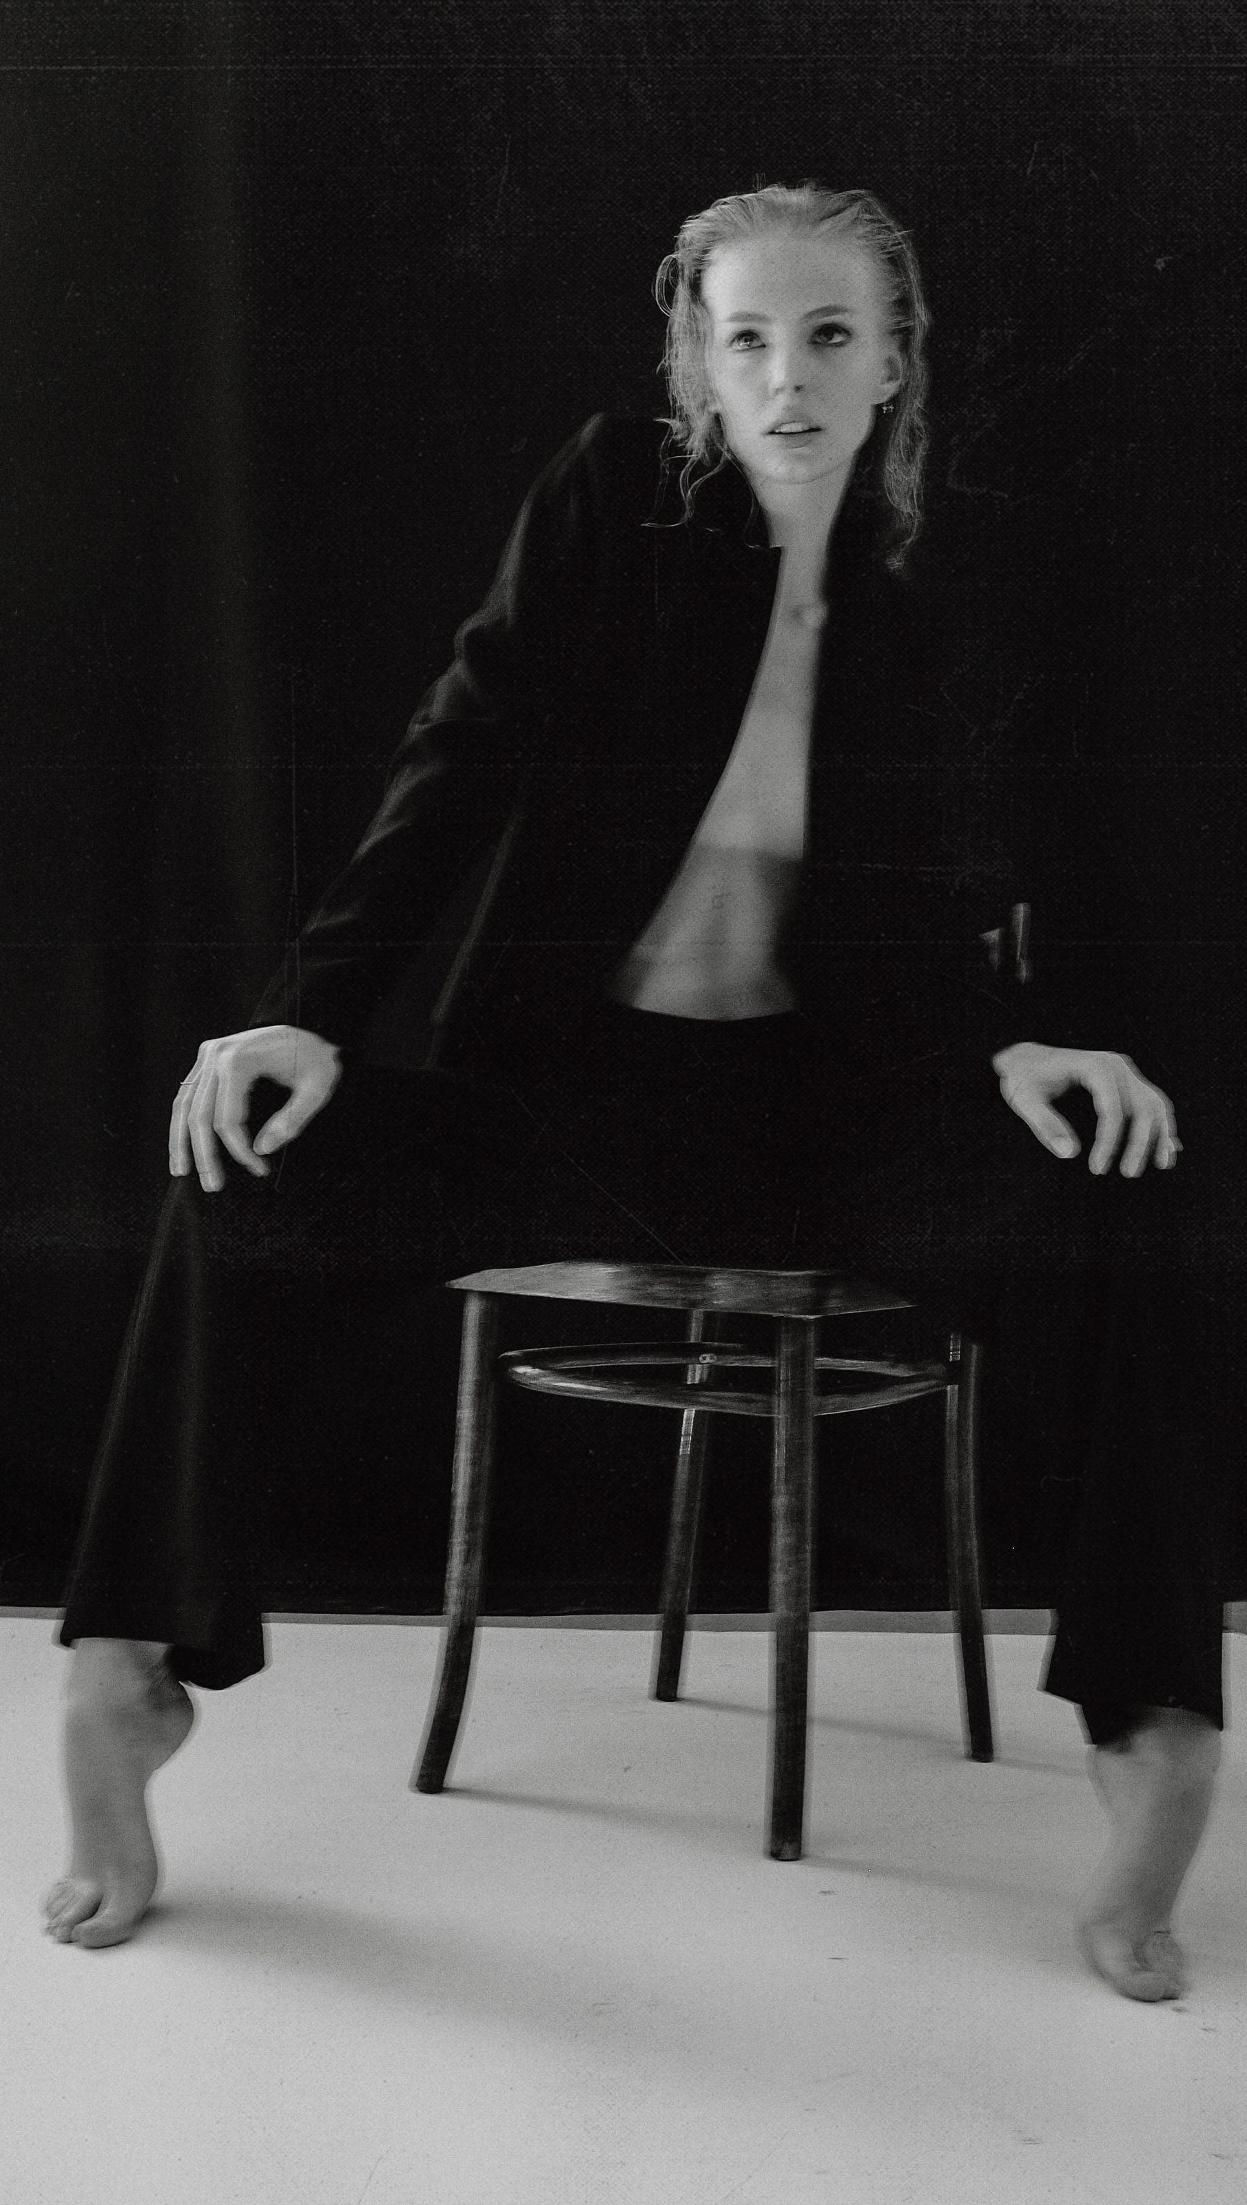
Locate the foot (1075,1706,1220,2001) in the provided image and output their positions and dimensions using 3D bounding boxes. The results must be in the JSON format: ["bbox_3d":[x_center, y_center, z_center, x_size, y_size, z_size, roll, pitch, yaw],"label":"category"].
[{"bbox_3d":[0.383,0.529,1.437,0.090,0.210,0.160,1,-3,-12],"label":"foot"}]

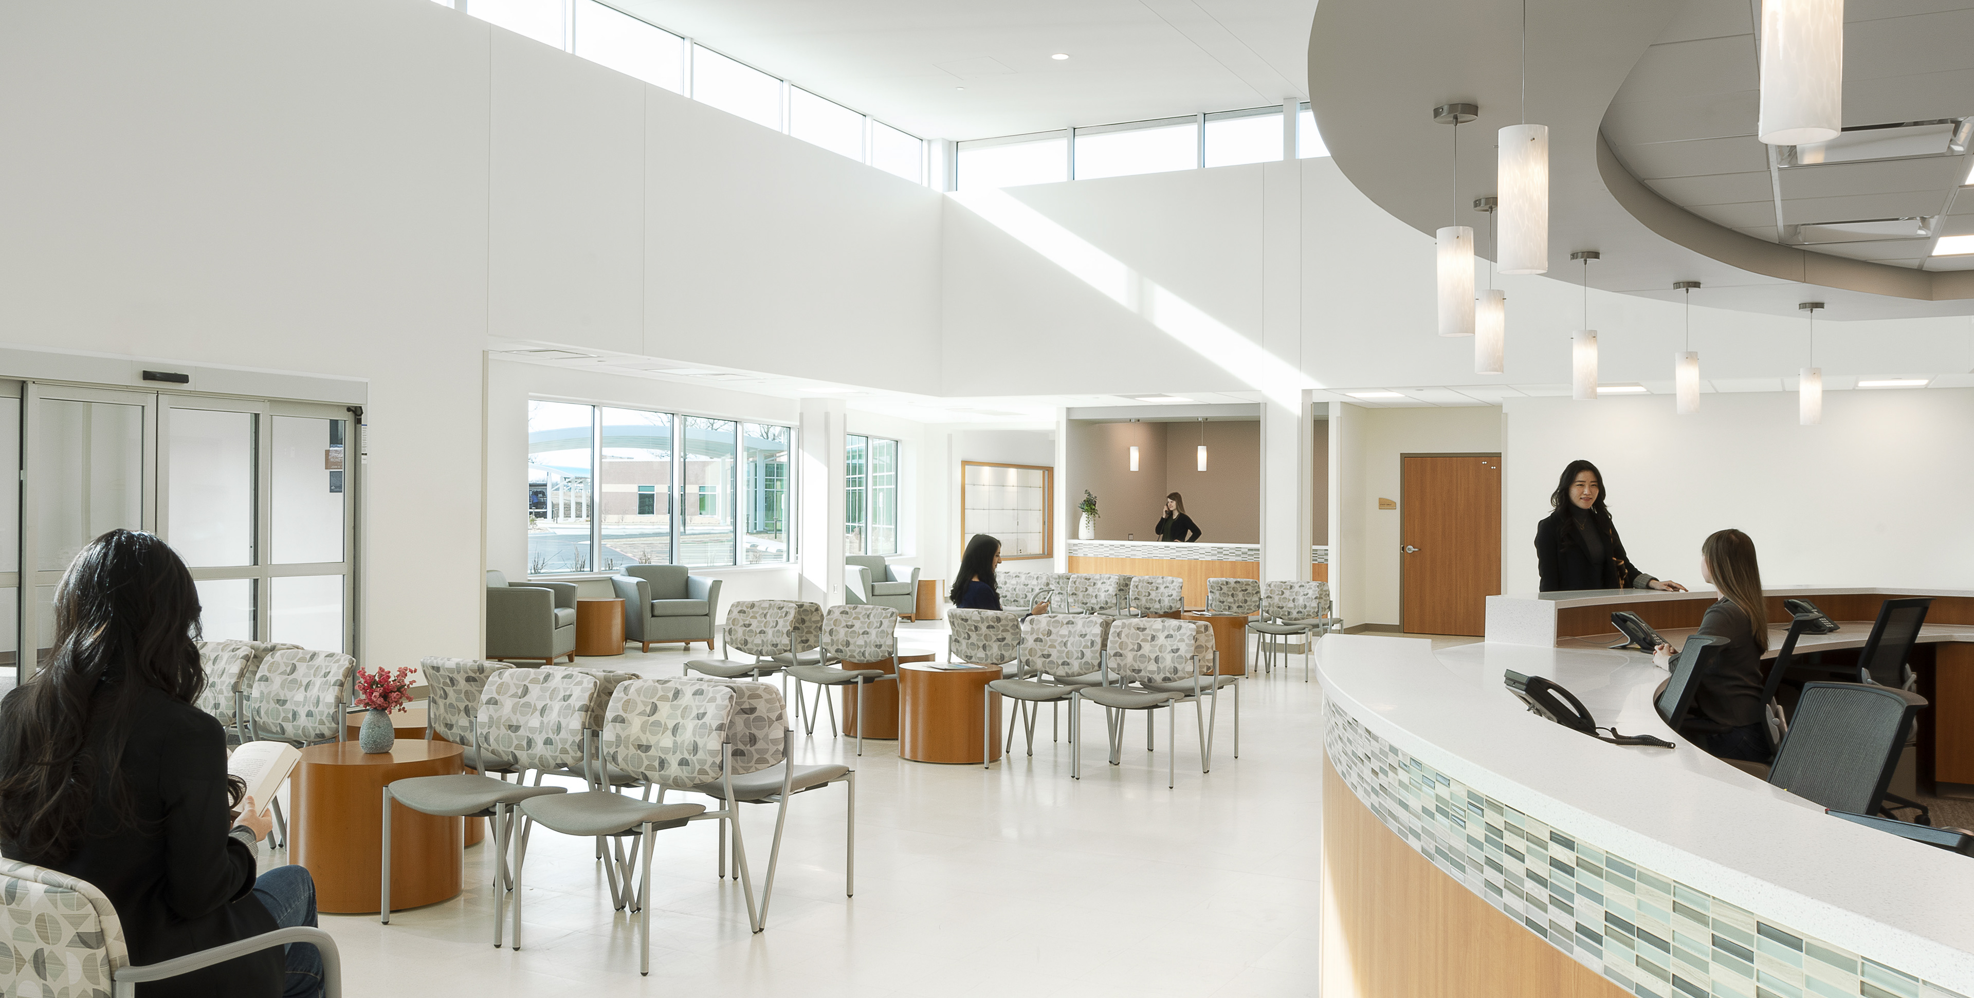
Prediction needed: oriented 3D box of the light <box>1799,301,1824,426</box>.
[{"bbox_3d":[4.346,-0.716,7.800,0.118,0.640,0.118,0,0,29],"label":"light"}]

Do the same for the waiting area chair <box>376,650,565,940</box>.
[{"bbox_3d":[-1.683,1.036,5.151,0.565,0.845,0.585,0,-1,31],"label":"waiting area chair"}]

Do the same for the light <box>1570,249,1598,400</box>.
[{"bbox_3d":[2.608,-0.743,6.450,0.118,0.640,0.118,0,0,29],"label":"light"}]

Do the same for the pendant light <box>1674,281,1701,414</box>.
[{"bbox_3d":[3.500,-0.760,7.400,0.130,0.670,0.130,0,-1,0],"label":"pendant light"}]

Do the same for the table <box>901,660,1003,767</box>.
[{"bbox_3d":[-0.216,1.248,8.710,0.610,0.520,0.610,1,0,0],"label":"table"}]

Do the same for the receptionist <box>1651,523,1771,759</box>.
[{"bbox_3d":[2.566,0.804,5.463,0.680,1.360,0.470,0,-1,34],"label":"receptionist"}]

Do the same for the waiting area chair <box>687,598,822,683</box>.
[{"bbox_3d":[-1.509,1.079,9.383,0.565,0.845,0.580,0,0,28],"label":"waiting area chair"}]

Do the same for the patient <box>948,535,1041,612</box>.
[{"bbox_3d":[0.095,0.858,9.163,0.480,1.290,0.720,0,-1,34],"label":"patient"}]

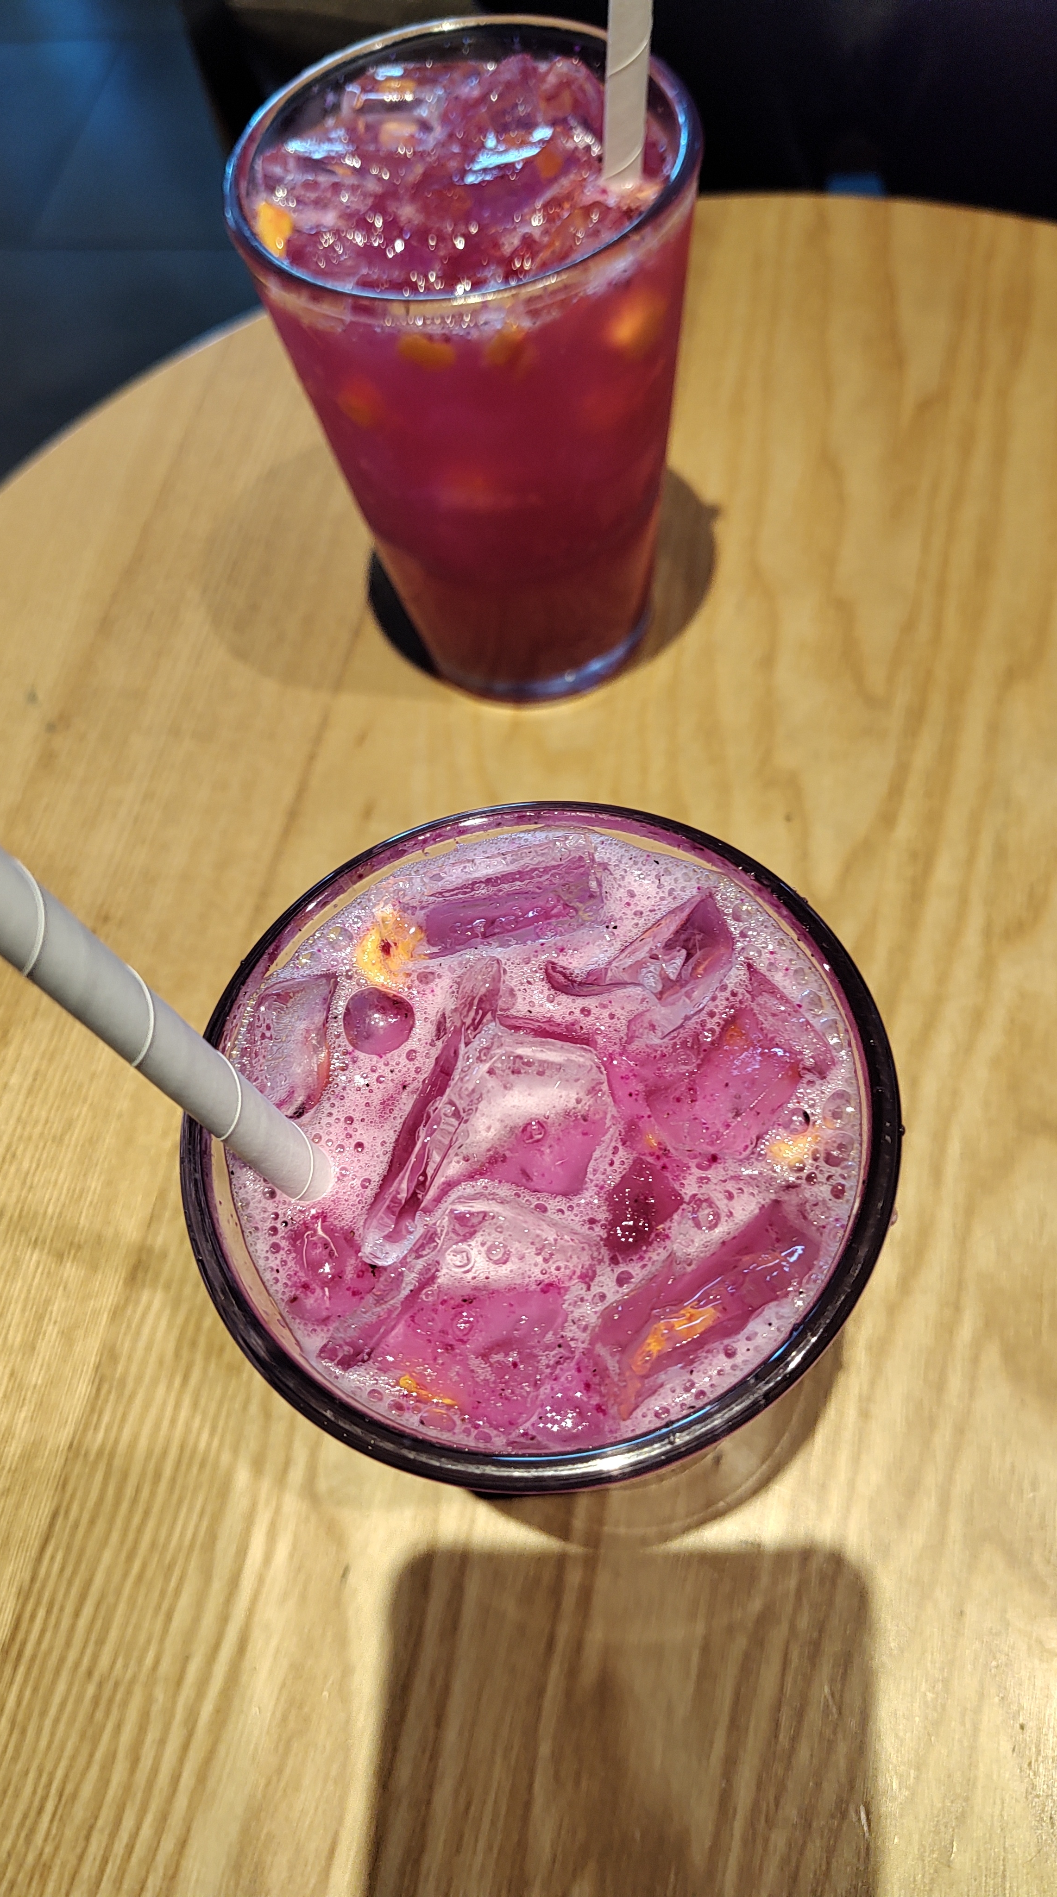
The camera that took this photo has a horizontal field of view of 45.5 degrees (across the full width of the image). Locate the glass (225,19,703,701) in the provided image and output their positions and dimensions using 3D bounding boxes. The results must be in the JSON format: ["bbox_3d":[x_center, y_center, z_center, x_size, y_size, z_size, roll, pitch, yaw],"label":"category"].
[{"bbox_3d":[-0.006,-0.121,0.294,0.091,0.128,0.091,0,63,7],"label":"glass"}]

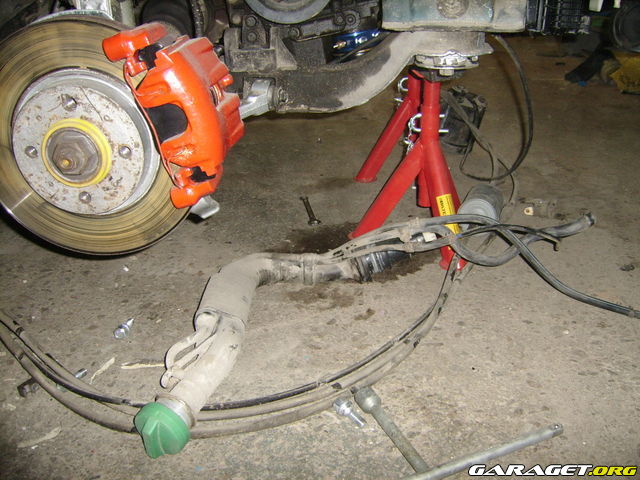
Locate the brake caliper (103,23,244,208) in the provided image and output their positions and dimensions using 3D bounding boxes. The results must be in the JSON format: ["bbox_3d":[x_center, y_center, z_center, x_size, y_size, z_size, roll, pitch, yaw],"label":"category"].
[{"bbox_3d":[-0.142,-0.144,0.697,0.096,0.188,0.115,-18,20,10],"label":"brake caliper"}]

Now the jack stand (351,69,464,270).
[{"bbox_3d":[0.240,-0.170,1.337,0.270,0.360,0.240,20,29,39],"label":"jack stand"}]

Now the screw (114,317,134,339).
[{"bbox_3d":[-0.304,0.137,1.017,0.023,0.022,0.051,3,18,6],"label":"screw"}]

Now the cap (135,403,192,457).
[{"bbox_3d":[-0.181,0.219,0.744,0.066,0.066,0.041,5,22,11],"label":"cap"}]

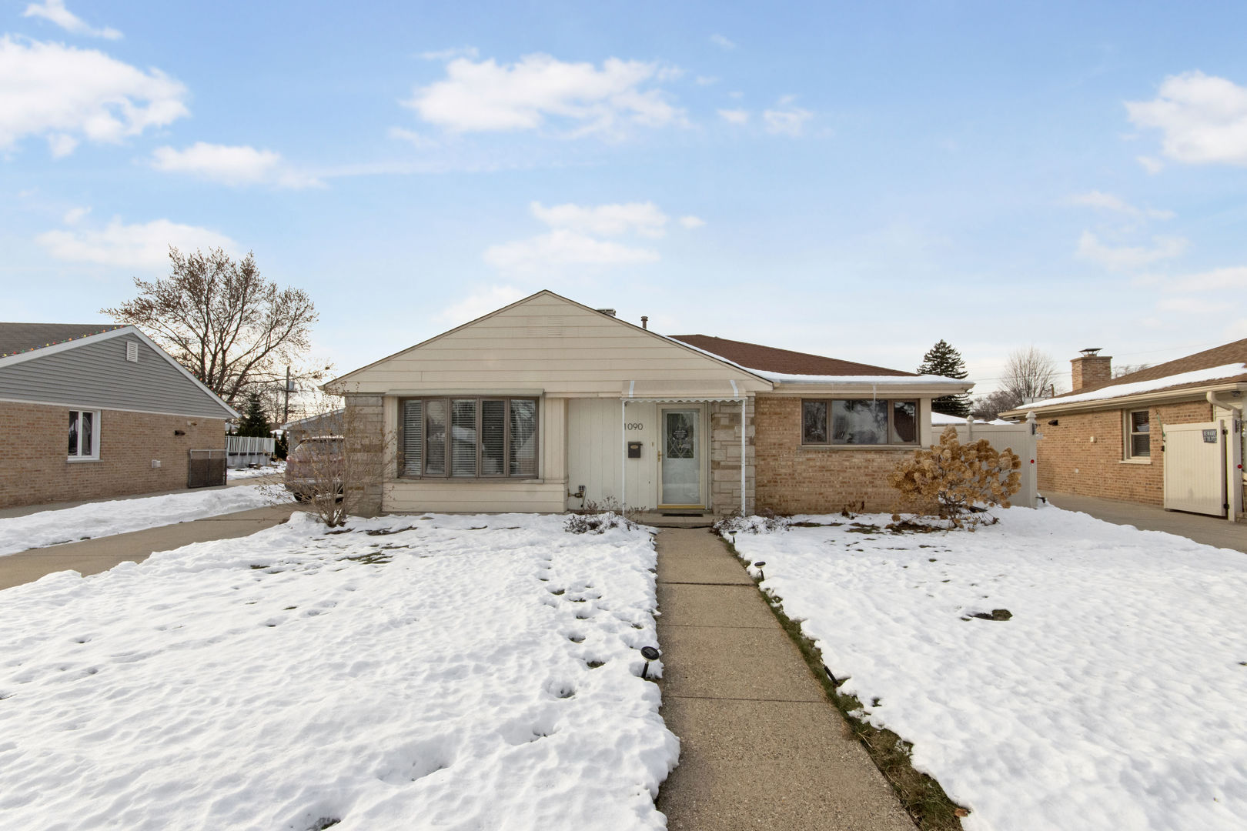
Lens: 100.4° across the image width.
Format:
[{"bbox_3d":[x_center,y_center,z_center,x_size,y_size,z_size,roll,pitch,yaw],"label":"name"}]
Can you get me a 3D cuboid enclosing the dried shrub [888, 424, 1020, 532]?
[{"bbox_3d":[5.390,1.020,8.450,1.900,1.670,1.700,0,-3,2],"label":"dried shrub"}]

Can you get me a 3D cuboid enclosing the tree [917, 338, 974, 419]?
[{"bbox_3d":[22.100,-0.840,36.000,4.200,8.900,4.200,0,-3,2],"label":"tree"}]

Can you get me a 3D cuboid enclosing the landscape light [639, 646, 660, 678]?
[{"bbox_3d":[0.187,1.964,4.070,0.140,0.260,0.140,10,6,2],"label":"landscape light"}]

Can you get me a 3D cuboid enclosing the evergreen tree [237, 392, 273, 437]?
[{"bbox_3d":[-25.600,0.980,36.000,2.300,5.200,2.300,0,-3,2],"label":"evergreen tree"}]

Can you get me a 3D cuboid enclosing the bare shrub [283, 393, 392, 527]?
[{"bbox_3d":[-4.720,0.740,8.600,1.700,2.200,1.600,0,-3,2],"label":"bare shrub"}]

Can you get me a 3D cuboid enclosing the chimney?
[{"bbox_3d":[14.100,-1.330,15.650,0.770,1.400,0.470,0,-3,10],"label":"chimney"}]

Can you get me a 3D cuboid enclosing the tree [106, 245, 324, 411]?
[{"bbox_3d":[-20.500,-2.750,26.000,8.600,11.300,8.400,0,-3,2],"label":"tree"}]

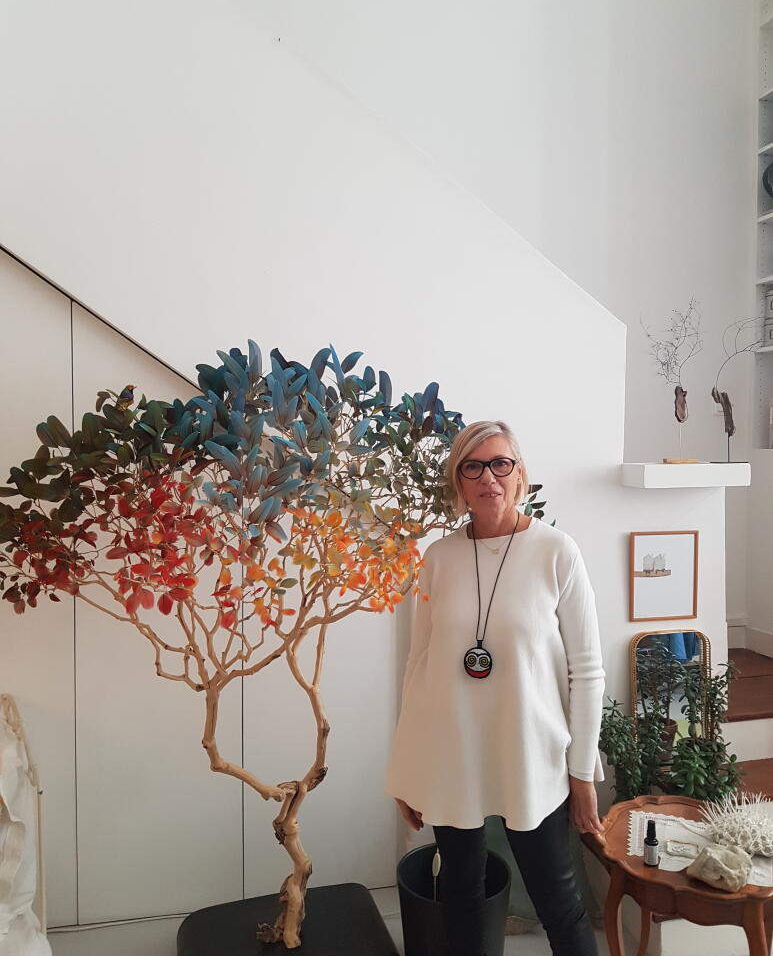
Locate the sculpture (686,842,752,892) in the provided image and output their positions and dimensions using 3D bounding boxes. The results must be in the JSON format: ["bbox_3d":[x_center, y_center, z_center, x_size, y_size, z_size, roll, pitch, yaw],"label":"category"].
[{"bbox_3d":[0.815,0.939,1.904,0.155,0.070,0.130,0,1,22],"label":"sculpture"}]

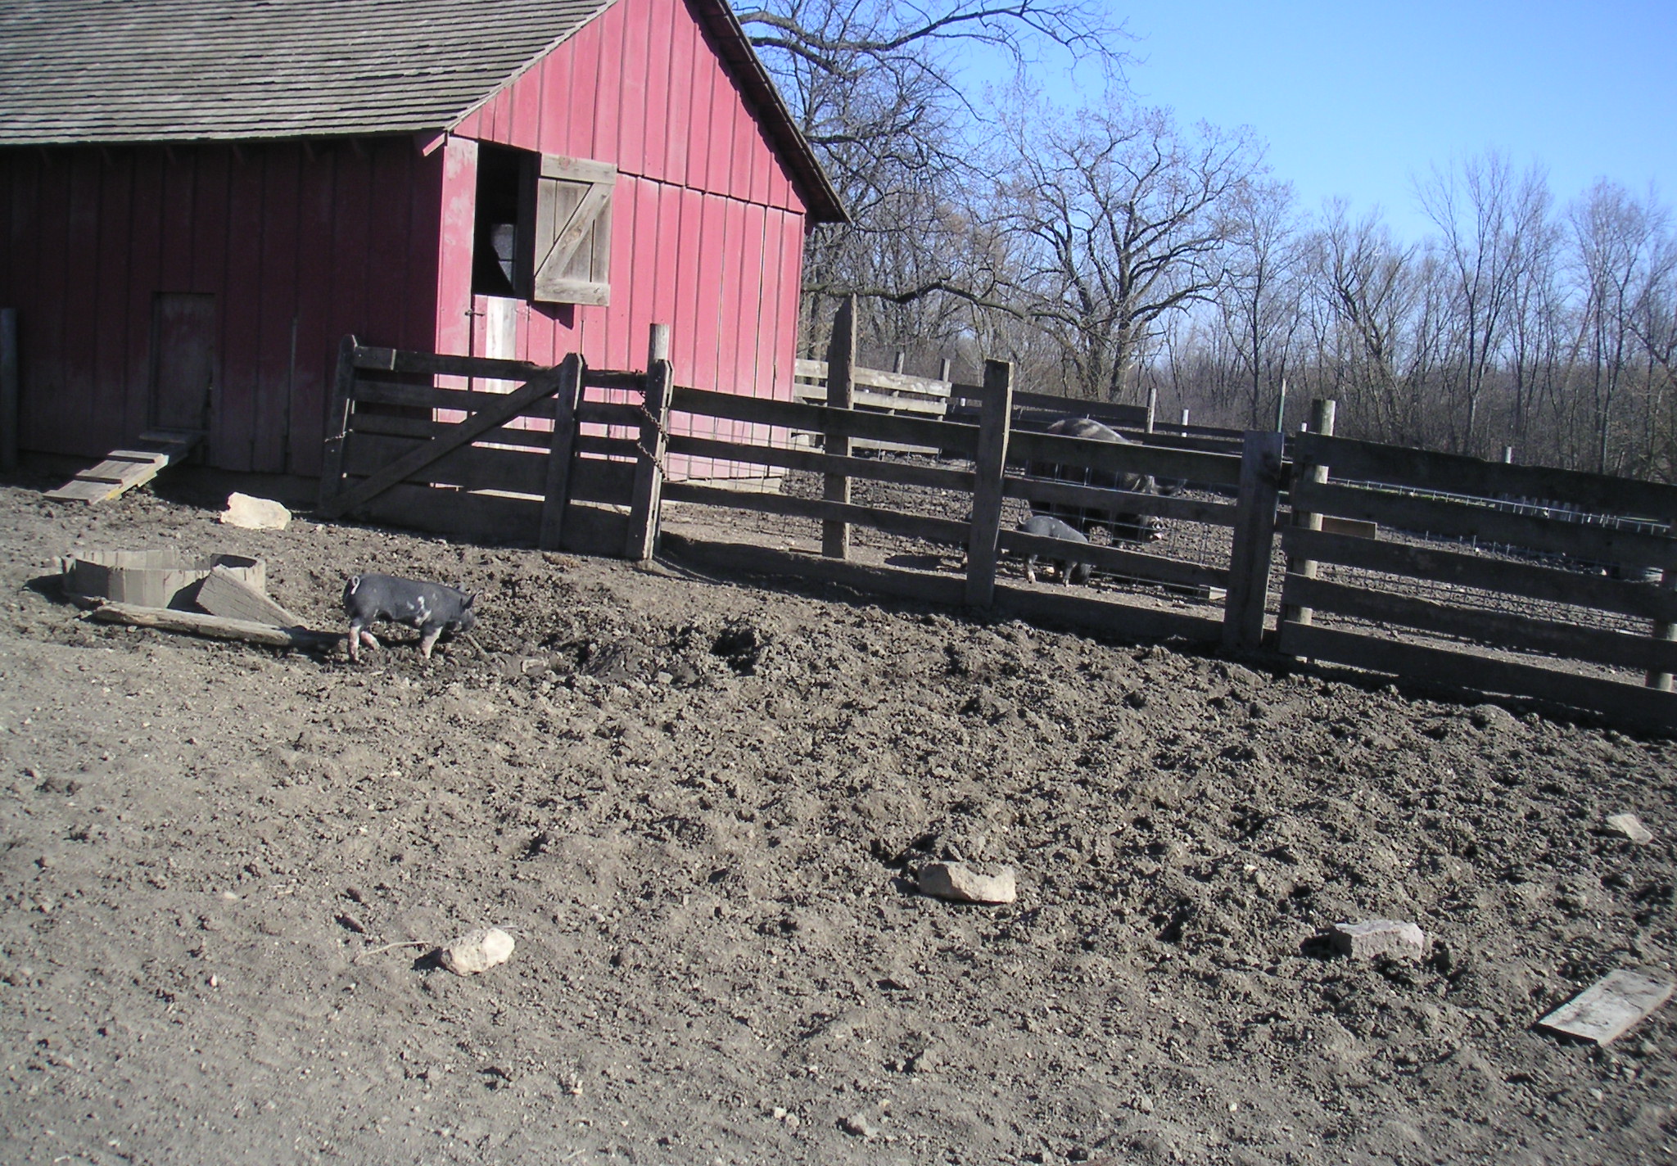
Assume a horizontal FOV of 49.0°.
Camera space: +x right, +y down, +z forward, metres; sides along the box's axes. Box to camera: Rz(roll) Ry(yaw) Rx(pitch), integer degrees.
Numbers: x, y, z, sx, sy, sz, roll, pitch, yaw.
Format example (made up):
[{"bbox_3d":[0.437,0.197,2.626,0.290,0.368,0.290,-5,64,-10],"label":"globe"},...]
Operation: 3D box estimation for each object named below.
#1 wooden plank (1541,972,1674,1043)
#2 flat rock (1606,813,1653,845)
[{"bbox_3d":[1.725,0.948,4.137,0.132,0.024,0.490,9,11,41],"label":"wooden plank"},{"bbox_3d":[2.665,0.830,6.200,0.145,0.070,0.110,6,6,24],"label":"flat rock"}]

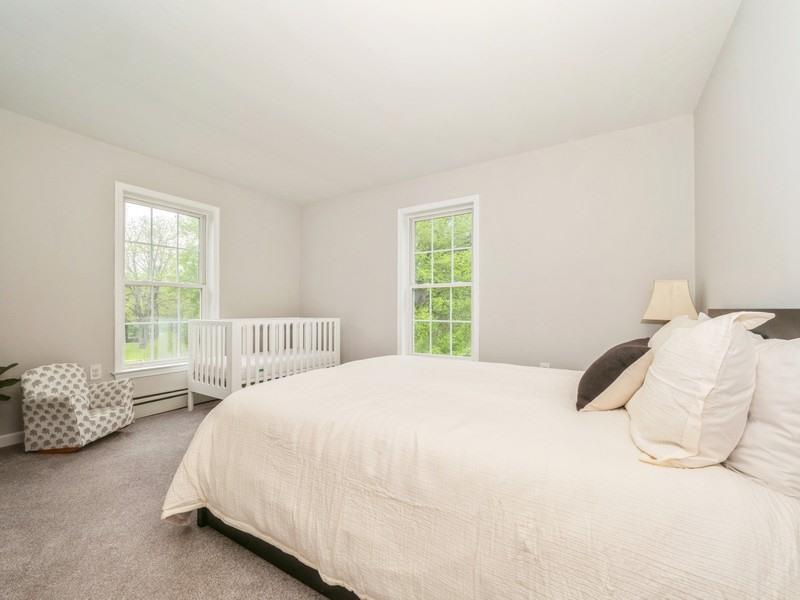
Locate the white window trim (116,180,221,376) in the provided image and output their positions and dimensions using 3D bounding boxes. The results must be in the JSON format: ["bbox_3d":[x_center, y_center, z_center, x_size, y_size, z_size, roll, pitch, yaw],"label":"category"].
[{"bbox_3d":[-2.322,-0.193,3.300,0.121,1.737,0.934,0,-1,33],"label":"white window trim"}]

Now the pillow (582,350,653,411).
[{"bbox_3d":[0.924,0.309,1.390,0.162,0.404,0.424,47,23,24],"label":"pillow"}]

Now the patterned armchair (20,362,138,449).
[{"bbox_3d":[-2.387,0.777,2.450,0.424,0.596,0.444,0,-1,1],"label":"patterned armchair"}]

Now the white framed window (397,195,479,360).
[{"bbox_3d":[0.400,-0.185,3.512,0.934,1.737,0.121,0,-1,33],"label":"white framed window"}]

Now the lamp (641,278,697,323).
[{"bbox_3d":[1.772,0.153,2.126,0.278,0.586,0.278,0,-1,33],"label":"lamp"}]

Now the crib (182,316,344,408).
[{"bbox_3d":[-1.390,0.642,3.524,0.758,0.894,1.343,0,-1,33],"label":"crib"}]

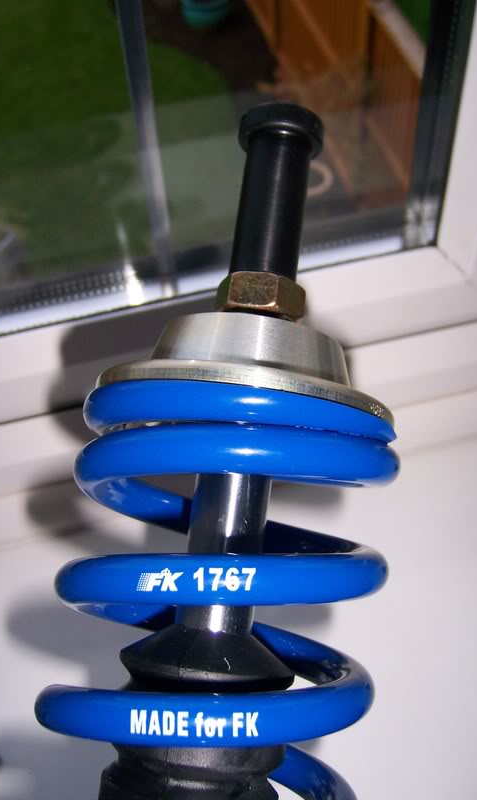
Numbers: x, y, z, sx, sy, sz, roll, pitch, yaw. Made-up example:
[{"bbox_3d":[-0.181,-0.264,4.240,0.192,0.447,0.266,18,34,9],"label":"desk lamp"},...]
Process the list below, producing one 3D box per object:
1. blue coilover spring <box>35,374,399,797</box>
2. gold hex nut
[{"bbox_3d":[-0.008,0.077,0.232,0.091,0.091,0.155,8,83,0],"label":"blue coilover spring"},{"bbox_3d":[0.006,-0.029,0.244,0.026,0.023,0.010,7,83,10],"label":"gold hex nut"}]

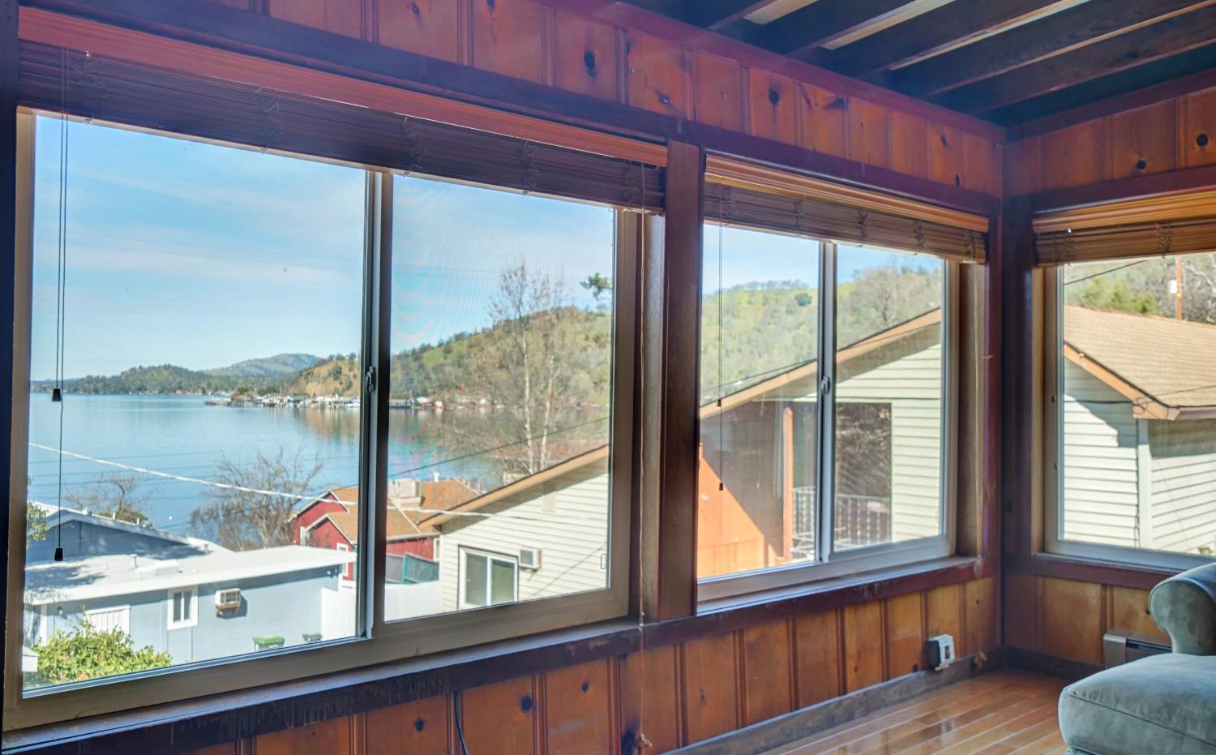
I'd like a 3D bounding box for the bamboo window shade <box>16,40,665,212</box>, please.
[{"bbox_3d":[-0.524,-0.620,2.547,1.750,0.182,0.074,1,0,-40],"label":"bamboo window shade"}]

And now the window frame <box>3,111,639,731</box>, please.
[{"bbox_3d":[-0.611,0.015,2.655,1.755,1.490,0.081,1,0,-40],"label":"window frame"}]

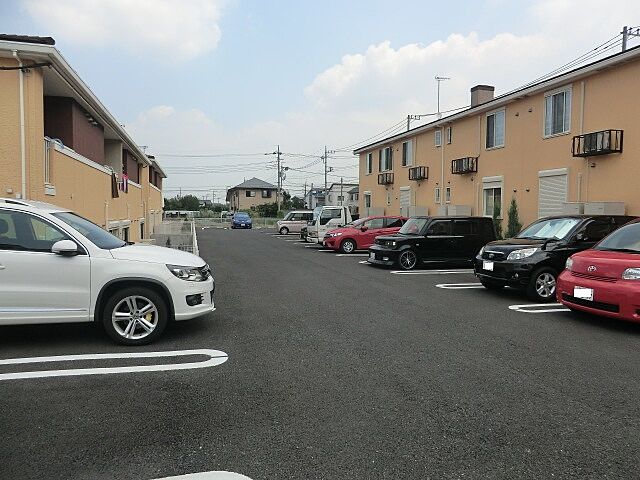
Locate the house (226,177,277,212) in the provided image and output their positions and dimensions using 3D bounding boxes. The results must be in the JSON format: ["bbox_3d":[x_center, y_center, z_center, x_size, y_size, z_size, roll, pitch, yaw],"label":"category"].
[{"bbox_3d":[-12.428,-7.691,83.192,8.100,8.100,9.700,-1,4,-21],"label":"house"}]

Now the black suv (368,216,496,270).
[{"bbox_3d":[3.592,0.052,14.451,3.900,1.630,1.690,0,4,-16],"label":"black suv"}]

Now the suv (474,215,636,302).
[{"bbox_3d":[5.492,0.318,9.921,3.960,1.690,1.695,0,4,-16],"label":"suv"}]

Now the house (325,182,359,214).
[{"bbox_3d":[4.574,-7.753,91.694,8.500,7.500,8.000,0,4,-16],"label":"house"}]

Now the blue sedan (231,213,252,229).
[{"bbox_3d":[-7.442,-1.812,41.972,1.720,1.480,4.300,0,4,-16],"label":"blue sedan"}]

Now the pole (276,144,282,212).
[{"bbox_3d":[-6.369,-8.801,69.595,0.600,12.100,0.600,0,4,-16],"label":"pole"}]

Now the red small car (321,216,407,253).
[{"bbox_3d":[2.111,-0.267,19.244,3.955,1.530,1.695,0,4,-16],"label":"red small car"}]

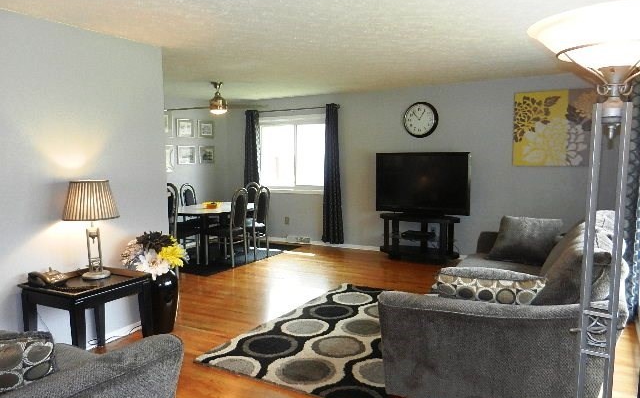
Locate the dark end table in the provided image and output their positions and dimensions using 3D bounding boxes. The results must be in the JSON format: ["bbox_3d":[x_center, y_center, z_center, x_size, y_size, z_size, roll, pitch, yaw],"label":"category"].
[{"bbox_3d":[-1.641,0.894,3.307,0.590,0.625,0.610,3,7,31],"label":"dark end table"}]

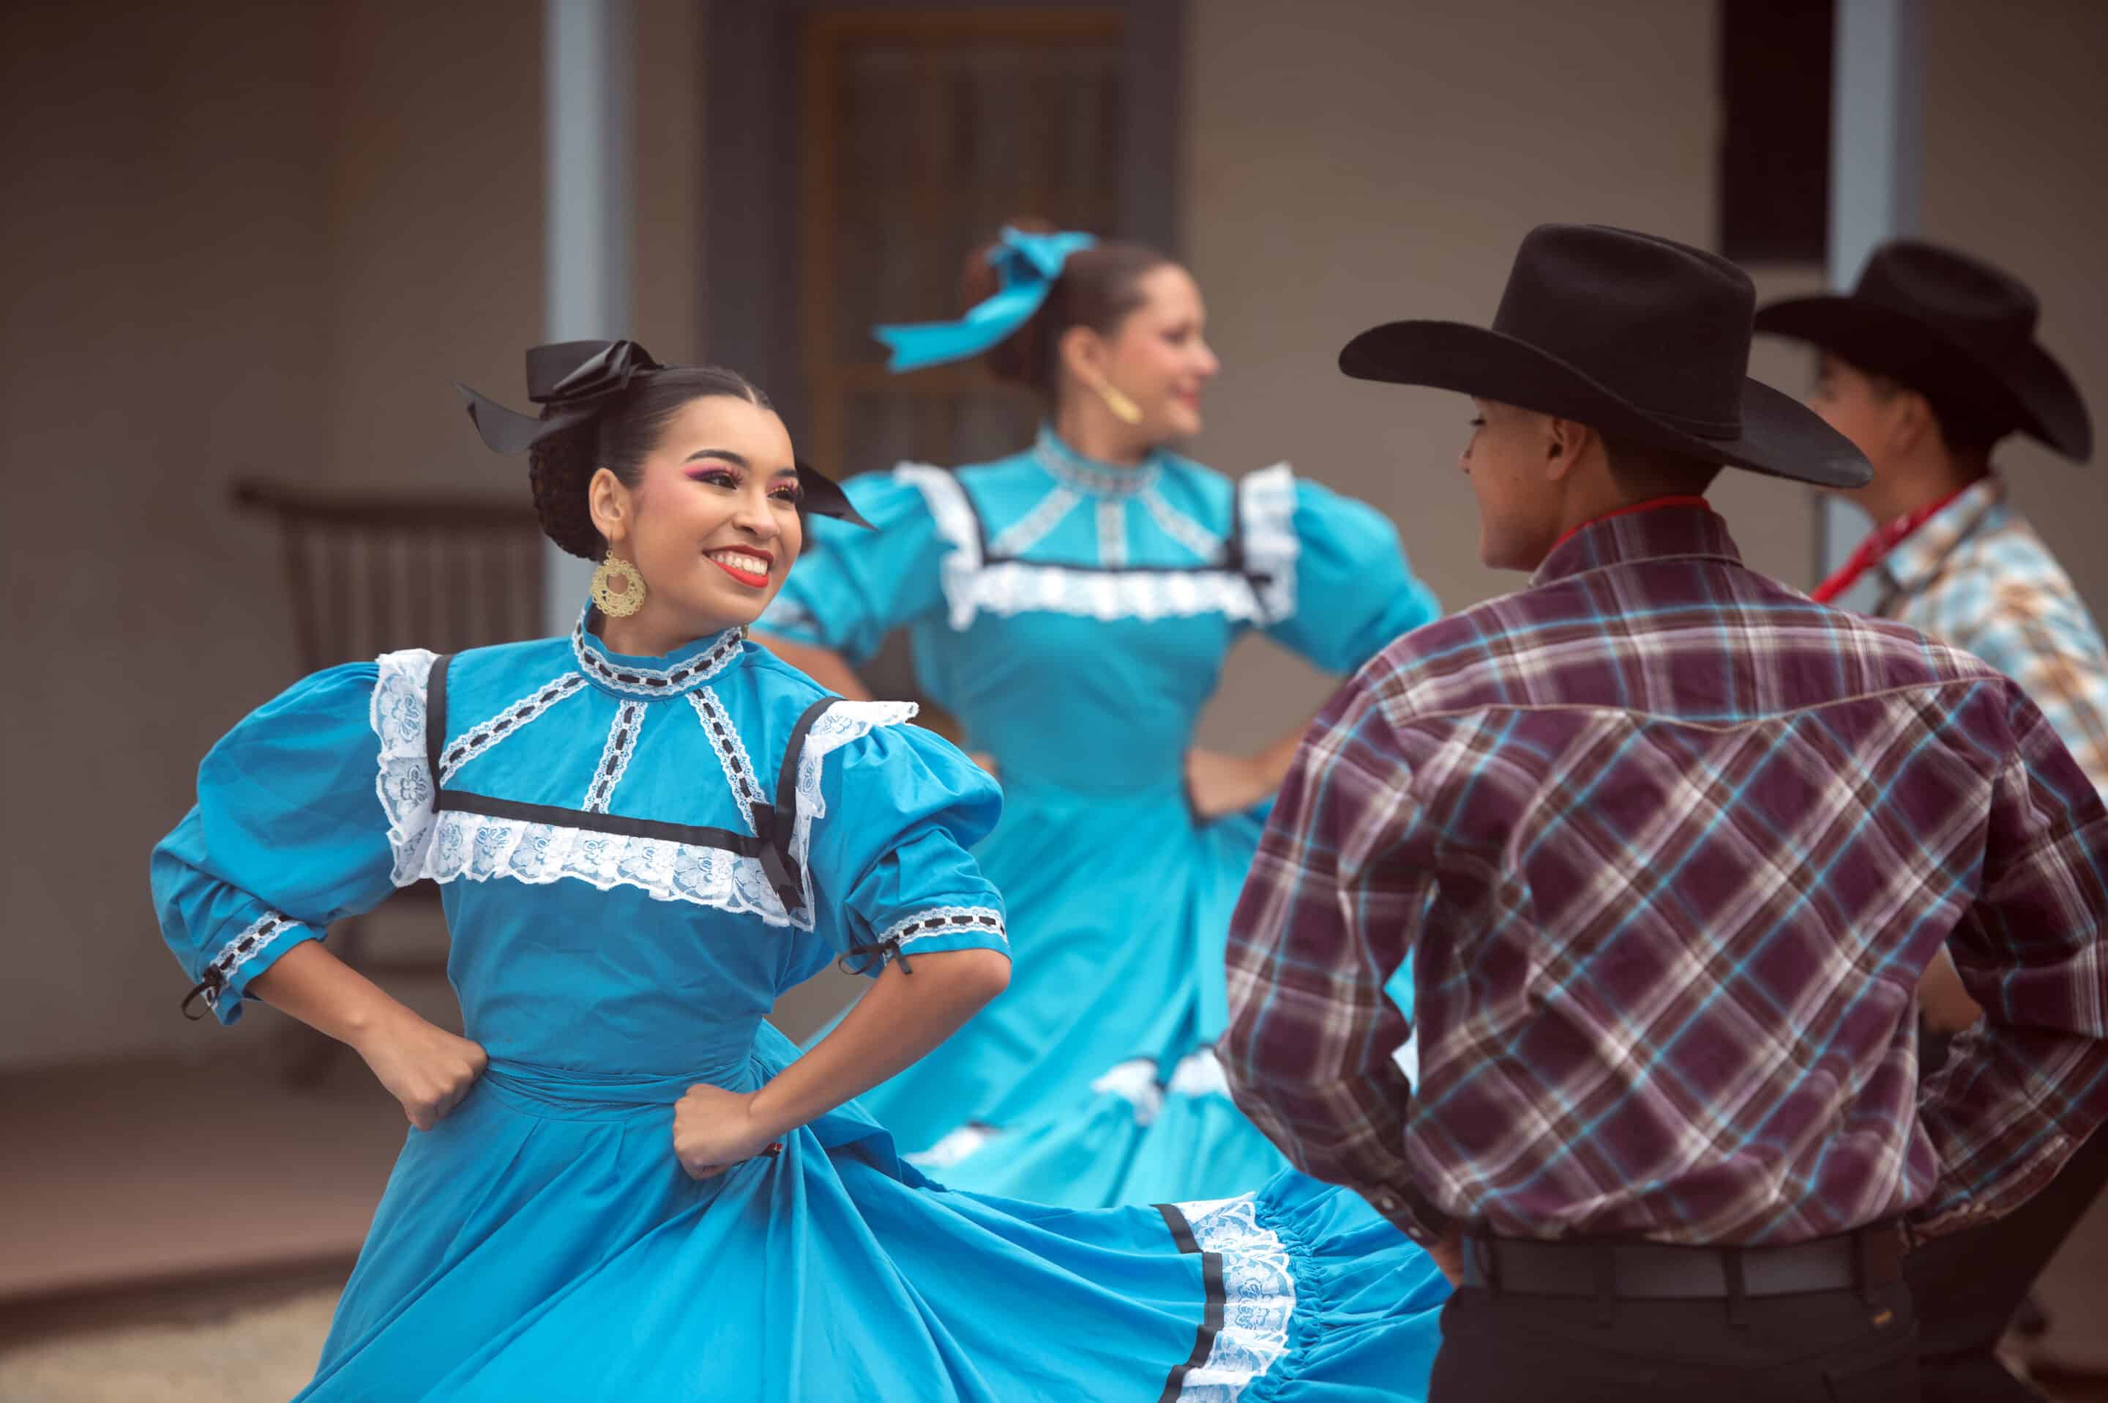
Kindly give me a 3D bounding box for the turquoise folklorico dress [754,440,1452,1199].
[{"bbox_3d":[0.067,0.300,10.800,1.050,1.220,0.850,0,4,-3],"label":"turquoise folklorico dress"}]

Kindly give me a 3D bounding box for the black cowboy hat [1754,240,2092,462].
[{"bbox_3d":[0.928,-0.378,9.800,0.380,0.170,0.320,19,7,20],"label":"black cowboy hat"}]

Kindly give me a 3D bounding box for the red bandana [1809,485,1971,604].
[{"bbox_3d":[0.873,-0.161,9.800,0.210,0.160,0.160,1,4,21],"label":"red bandana"}]

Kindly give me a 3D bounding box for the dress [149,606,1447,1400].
[{"bbox_3d":[-0.239,0.510,8.000,1.200,1.200,0.850,1,4,13],"label":"dress"}]

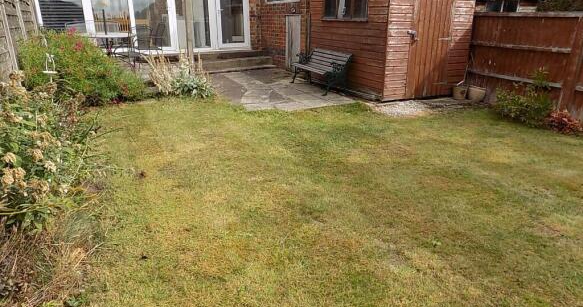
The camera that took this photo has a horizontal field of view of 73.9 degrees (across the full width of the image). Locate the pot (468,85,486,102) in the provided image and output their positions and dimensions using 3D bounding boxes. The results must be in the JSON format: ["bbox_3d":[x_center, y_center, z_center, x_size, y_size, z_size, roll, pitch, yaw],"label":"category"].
[{"bbox_3d":[3.019,-0.964,6.322,0.254,0.239,0.254,0,20,0],"label":"pot"}]

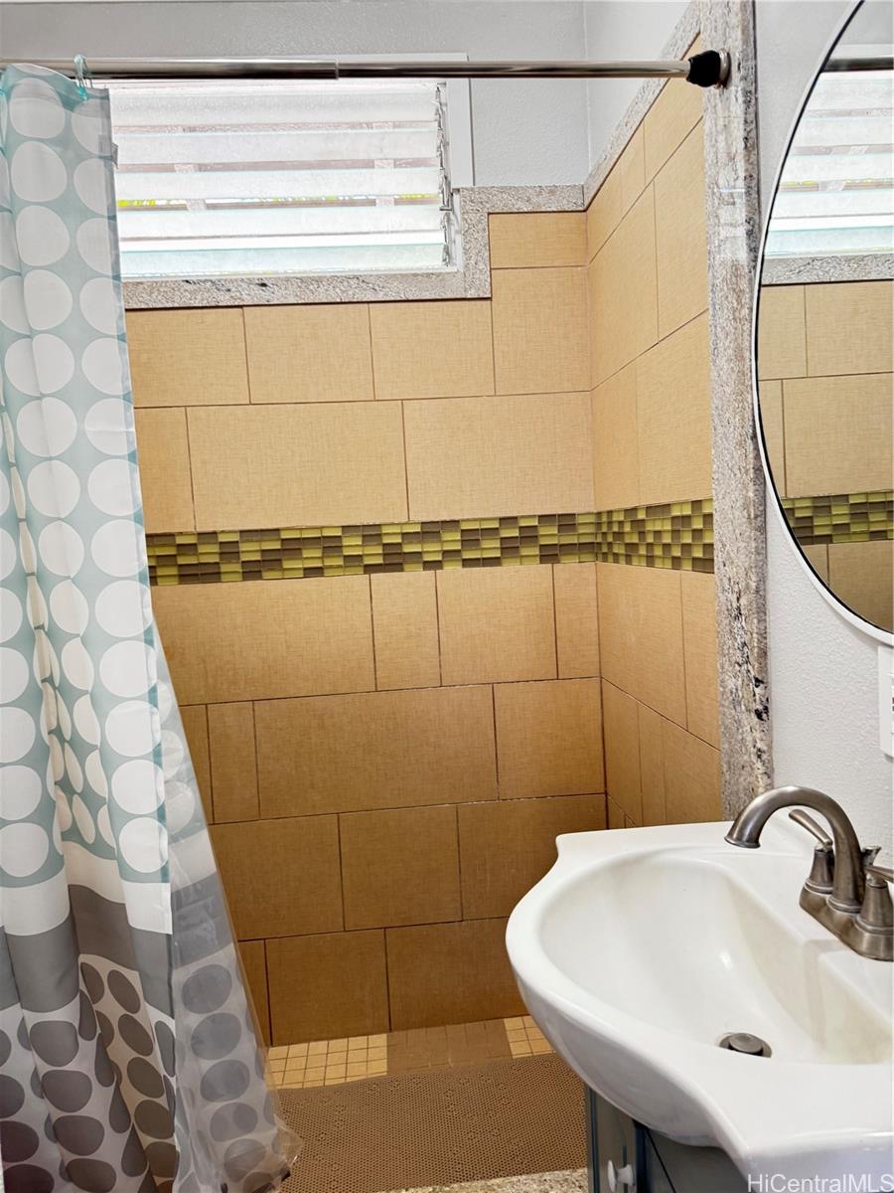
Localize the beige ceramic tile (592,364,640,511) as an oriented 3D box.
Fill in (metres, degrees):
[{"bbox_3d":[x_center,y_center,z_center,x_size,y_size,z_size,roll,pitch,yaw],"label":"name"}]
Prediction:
[{"bbox_3d":[0.396,-0.357,1.937,0.010,0.305,0.355,-3,4,-5],"label":"beige ceramic tile"}]

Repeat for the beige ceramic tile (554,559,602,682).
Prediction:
[{"bbox_3d":[0.339,0.064,2.147,0.113,0.300,0.010,-3,4,-5],"label":"beige ceramic tile"}]

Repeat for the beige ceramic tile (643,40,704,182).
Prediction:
[{"bbox_3d":[0.403,-0.851,1.467,0.010,0.133,0.277,-3,4,-5],"label":"beige ceramic tile"}]

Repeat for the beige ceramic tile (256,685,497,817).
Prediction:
[{"bbox_3d":[-0.177,0.400,2.128,0.609,0.304,0.015,-3,4,-5],"label":"beige ceramic tile"}]

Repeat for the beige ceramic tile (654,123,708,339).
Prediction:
[{"bbox_3d":[0.418,-0.632,1.472,0.010,0.305,0.237,-3,4,-5],"label":"beige ceramic tile"}]

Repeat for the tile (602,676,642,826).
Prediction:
[{"bbox_3d":[0.432,0.377,2.016,0.015,0.304,0.306,-3,4,-5],"label":"tile"}]

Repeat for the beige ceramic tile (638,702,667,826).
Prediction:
[{"bbox_3d":[0.452,0.393,1.785,0.015,0.304,0.152,-3,4,-5],"label":"beige ceramic tile"}]

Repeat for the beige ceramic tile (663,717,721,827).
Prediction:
[{"bbox_3d":[0.466,0.407,1.561,0.010,0.306,0.278,-3,4,-5],"label":"beige ceramic tile"}]

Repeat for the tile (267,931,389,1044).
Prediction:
[{"bbox_3d":[-0.308,1.013,2.157,0.307,0.280,0.010,-3,4,-5],"label":"tile"}]

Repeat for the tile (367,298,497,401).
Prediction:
[{"bbox_3d":[-0.033,-0.614,2.062,0.302,0.230,0.010,-3,4,-5],"label":"tile"}]

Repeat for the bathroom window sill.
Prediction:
[{"bbox_3d":[-0.262,-0.852,2.032,1.215,0.269,0.040,-3,4,-5],"label":"bathroom window sill"}]

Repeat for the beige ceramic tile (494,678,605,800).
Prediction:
[{"bbox_3d":[0.270,0.374,2.164,0.284,0.304,0.015,-3,4,-5],"label":"beige ceramic tile"}]

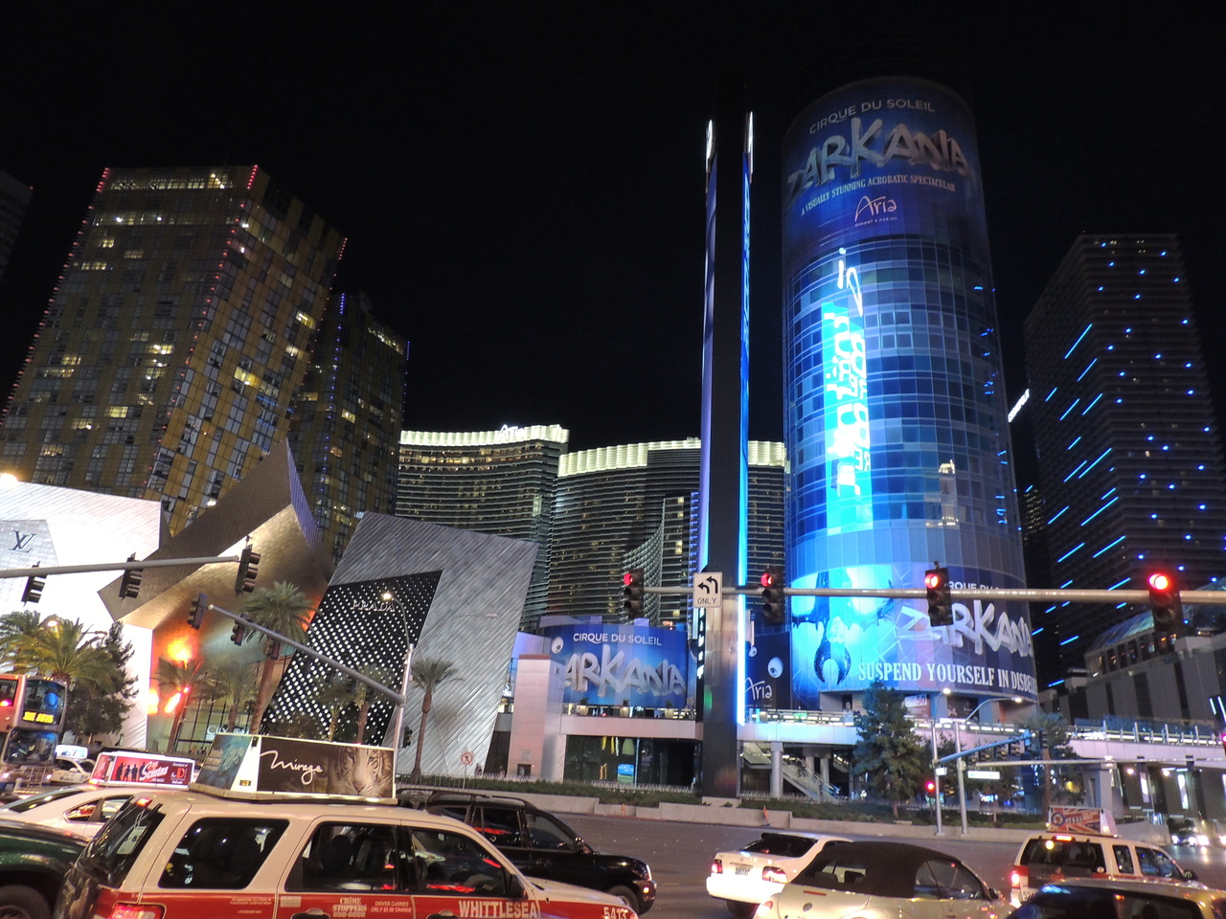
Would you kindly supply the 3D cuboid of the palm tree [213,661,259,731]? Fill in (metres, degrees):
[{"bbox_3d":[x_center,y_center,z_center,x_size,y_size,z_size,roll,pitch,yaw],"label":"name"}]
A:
[{"bbox_3d":[-31.051,20.402,68.485,3.700,8.140,3.700,4,-20,0],"label":"palm tree"}]

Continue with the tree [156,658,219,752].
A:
[{"bbox_3d":[-33.051,19.046,64.674,4.400,7.830,4.400,4,-20,0],"label":"tree"}]

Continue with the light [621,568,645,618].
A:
[{"bbox_3d":[0.437,2.995,18.921,0.360,1.100,0.420,-12,-25,37],"label":"light"}]

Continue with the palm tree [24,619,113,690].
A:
[{"bbox_3d":[-30.203,12.395,45.873,4.900,7.760,4.900,4,-20,0],"label":"palm tree"}]

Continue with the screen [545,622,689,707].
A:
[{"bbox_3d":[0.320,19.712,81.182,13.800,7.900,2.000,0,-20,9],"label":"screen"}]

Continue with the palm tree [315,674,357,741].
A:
[{"bbox_3d":[-23.458,21.762,70.297,3.500,7.750,3.500,4,-20,0],"label":"palm tree"}]

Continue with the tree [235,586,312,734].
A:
[{"bbox_3d":[-21.227,13.014,51.180,4.500,11.320,4.500,4,-20,0],"label":"tree"}]

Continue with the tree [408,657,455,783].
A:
[{"bbox_3d":[-13.428,18.582,61.046,3.500,8.590,3.500,4,-20,0],"label":"tree"}]

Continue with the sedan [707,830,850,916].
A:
[{"bbox_3d":[3.900,8.052,16.533,4.650,1.410,1.780,21,-27,-40],"label":"sedan"}]

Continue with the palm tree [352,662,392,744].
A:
[{"bbox_3d":[-18.307,19.184,62.841,3.300,8.100,3.300,4,-20,0],"label":"palm tree"}]

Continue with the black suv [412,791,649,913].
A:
[{"bbox_3d":[-1.576,6.099,12.858,4.450,1.770,1.800,10,-21,-16],"label":"black suv"}]

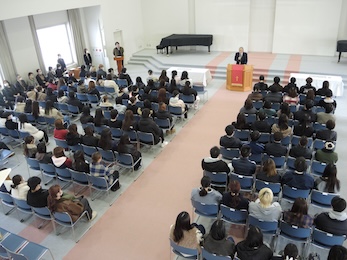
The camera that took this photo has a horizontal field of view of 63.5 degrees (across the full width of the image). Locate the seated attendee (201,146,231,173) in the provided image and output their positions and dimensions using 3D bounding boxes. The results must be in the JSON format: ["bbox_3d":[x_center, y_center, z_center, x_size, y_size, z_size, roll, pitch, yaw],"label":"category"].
[{"bbox_3d":[1.044,0.875,6.493,0.550,1.310,0.750,8,29,22],"label":"seated attendee"}]

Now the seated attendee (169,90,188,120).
[{"bbox_3d":[0.221,-0.871,10.085,0.520,1.250,0.780,8,29,24],"label":"seated attendee"}]

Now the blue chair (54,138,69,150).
[{"bbox_3d":[-3.046,0.528,8.250,0.500,0.780,0.550,9,30,23],"label":"blue chair"}]

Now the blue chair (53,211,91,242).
[{"bbox_3d":[-1.991,1.688,5.472,0.485,0.765,0.490,9,30,23],"label":"blue chair"}]

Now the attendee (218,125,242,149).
[{"bbox_3d":[1.501,0.413,7.332,0.520,1.320,0.750,8,29,22],"label":"attendee"}]

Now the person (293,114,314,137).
[{"bbox_3d":[3.465,0.134,7.584,0.520,1.270,0.760,8,29,24],"label":"person"}]

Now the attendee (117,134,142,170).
[{"bbox_3d":[-1.065,0.543,7.178,0.500,1.200,0.700,8,30,24],"label":"attendee"}]

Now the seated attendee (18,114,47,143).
[{"bbox_3d":[-4.179,0.027,8.672,0.500,1.250,0.760,8,30,24],"label":"seated attendee"}]

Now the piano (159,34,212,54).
[{"bbox_3d":[0.881,-5.122,17.130,2.850,1.030,1.530,9,30,25],"label":"piano"}]

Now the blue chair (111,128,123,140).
[{"bbox_3d":[-1.590,0.188,8.838,0.515,0.775,0.525,9,29,23],"label":"blue chair"}]

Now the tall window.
[{"bbox_3d":[-6.204,-4.418,15.143,0.180,2.200,2.050,9,30,23],"label":"tall window"}]

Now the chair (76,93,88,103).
[{"bbox_3d":[-3.590,-1.201,11.835,0.520,0.780,0.520,8,29,24],"label":"chair"}]

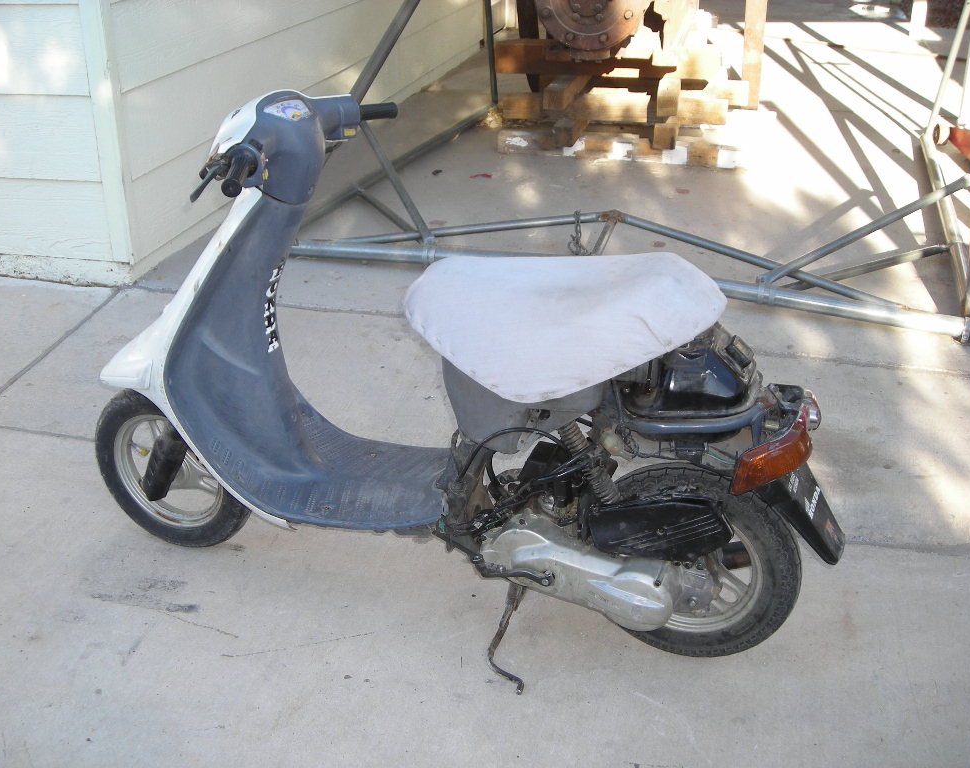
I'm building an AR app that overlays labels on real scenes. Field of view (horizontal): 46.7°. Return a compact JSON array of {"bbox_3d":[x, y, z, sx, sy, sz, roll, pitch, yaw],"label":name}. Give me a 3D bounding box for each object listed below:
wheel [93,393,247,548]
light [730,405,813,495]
[{"bbox_3d":[-0.674,0.178,2.448,0.402,0.402,0.076,10,28,20],"label":"wheel"},{"bbox_3d":[0.477,0.118,1.863,0.125,0.120,0.075,9,27,18],"label":"light"}]

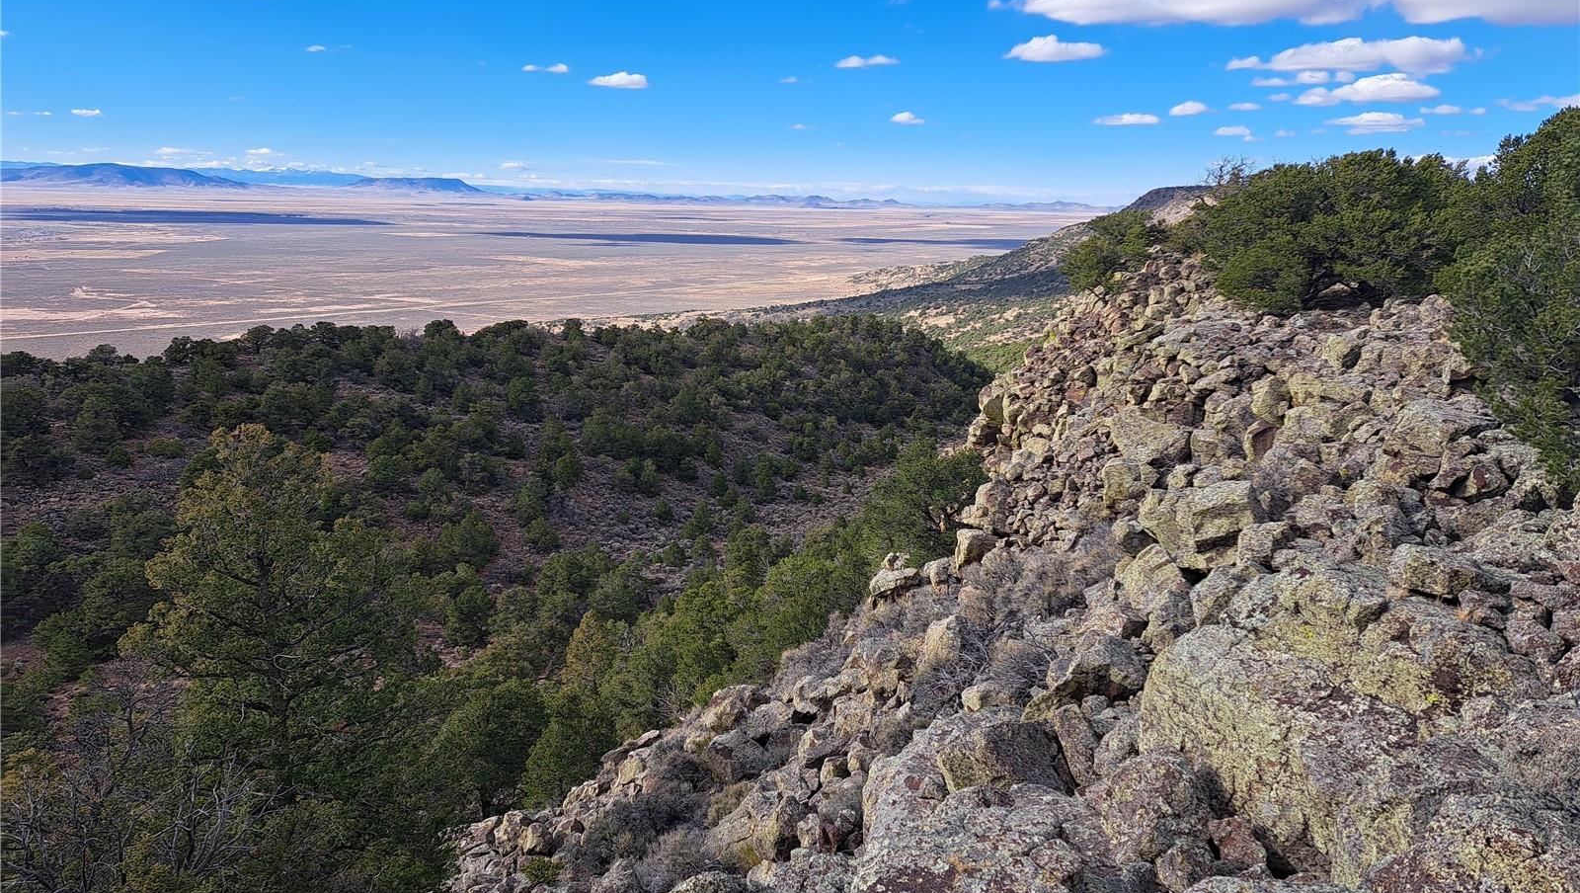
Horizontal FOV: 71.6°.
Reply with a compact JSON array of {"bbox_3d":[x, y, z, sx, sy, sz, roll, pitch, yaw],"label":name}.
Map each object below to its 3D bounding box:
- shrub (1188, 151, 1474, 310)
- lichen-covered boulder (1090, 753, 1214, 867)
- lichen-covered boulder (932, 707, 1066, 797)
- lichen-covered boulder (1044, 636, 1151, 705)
[{"bbox_3d":[10.094,-4.042,20.500,4.800,2.900,4.000,7,14,25],"label":"shrub"},{"bbox_3d":[1.203,1.203,3.650,0.410,0.330,0.360,4,13,11],"label":"lichen-covered boulder"},{"bbox_3d":[0.812,1.180,4.250,0.510,0.280,0.370,3,13,6],"label":"lichen-covered boulder"},{"bbox_3d":[1.434,1.037,5.100,0.460,0.280,0.380,3,13,9],"label":"lichen-covered boulder"}]

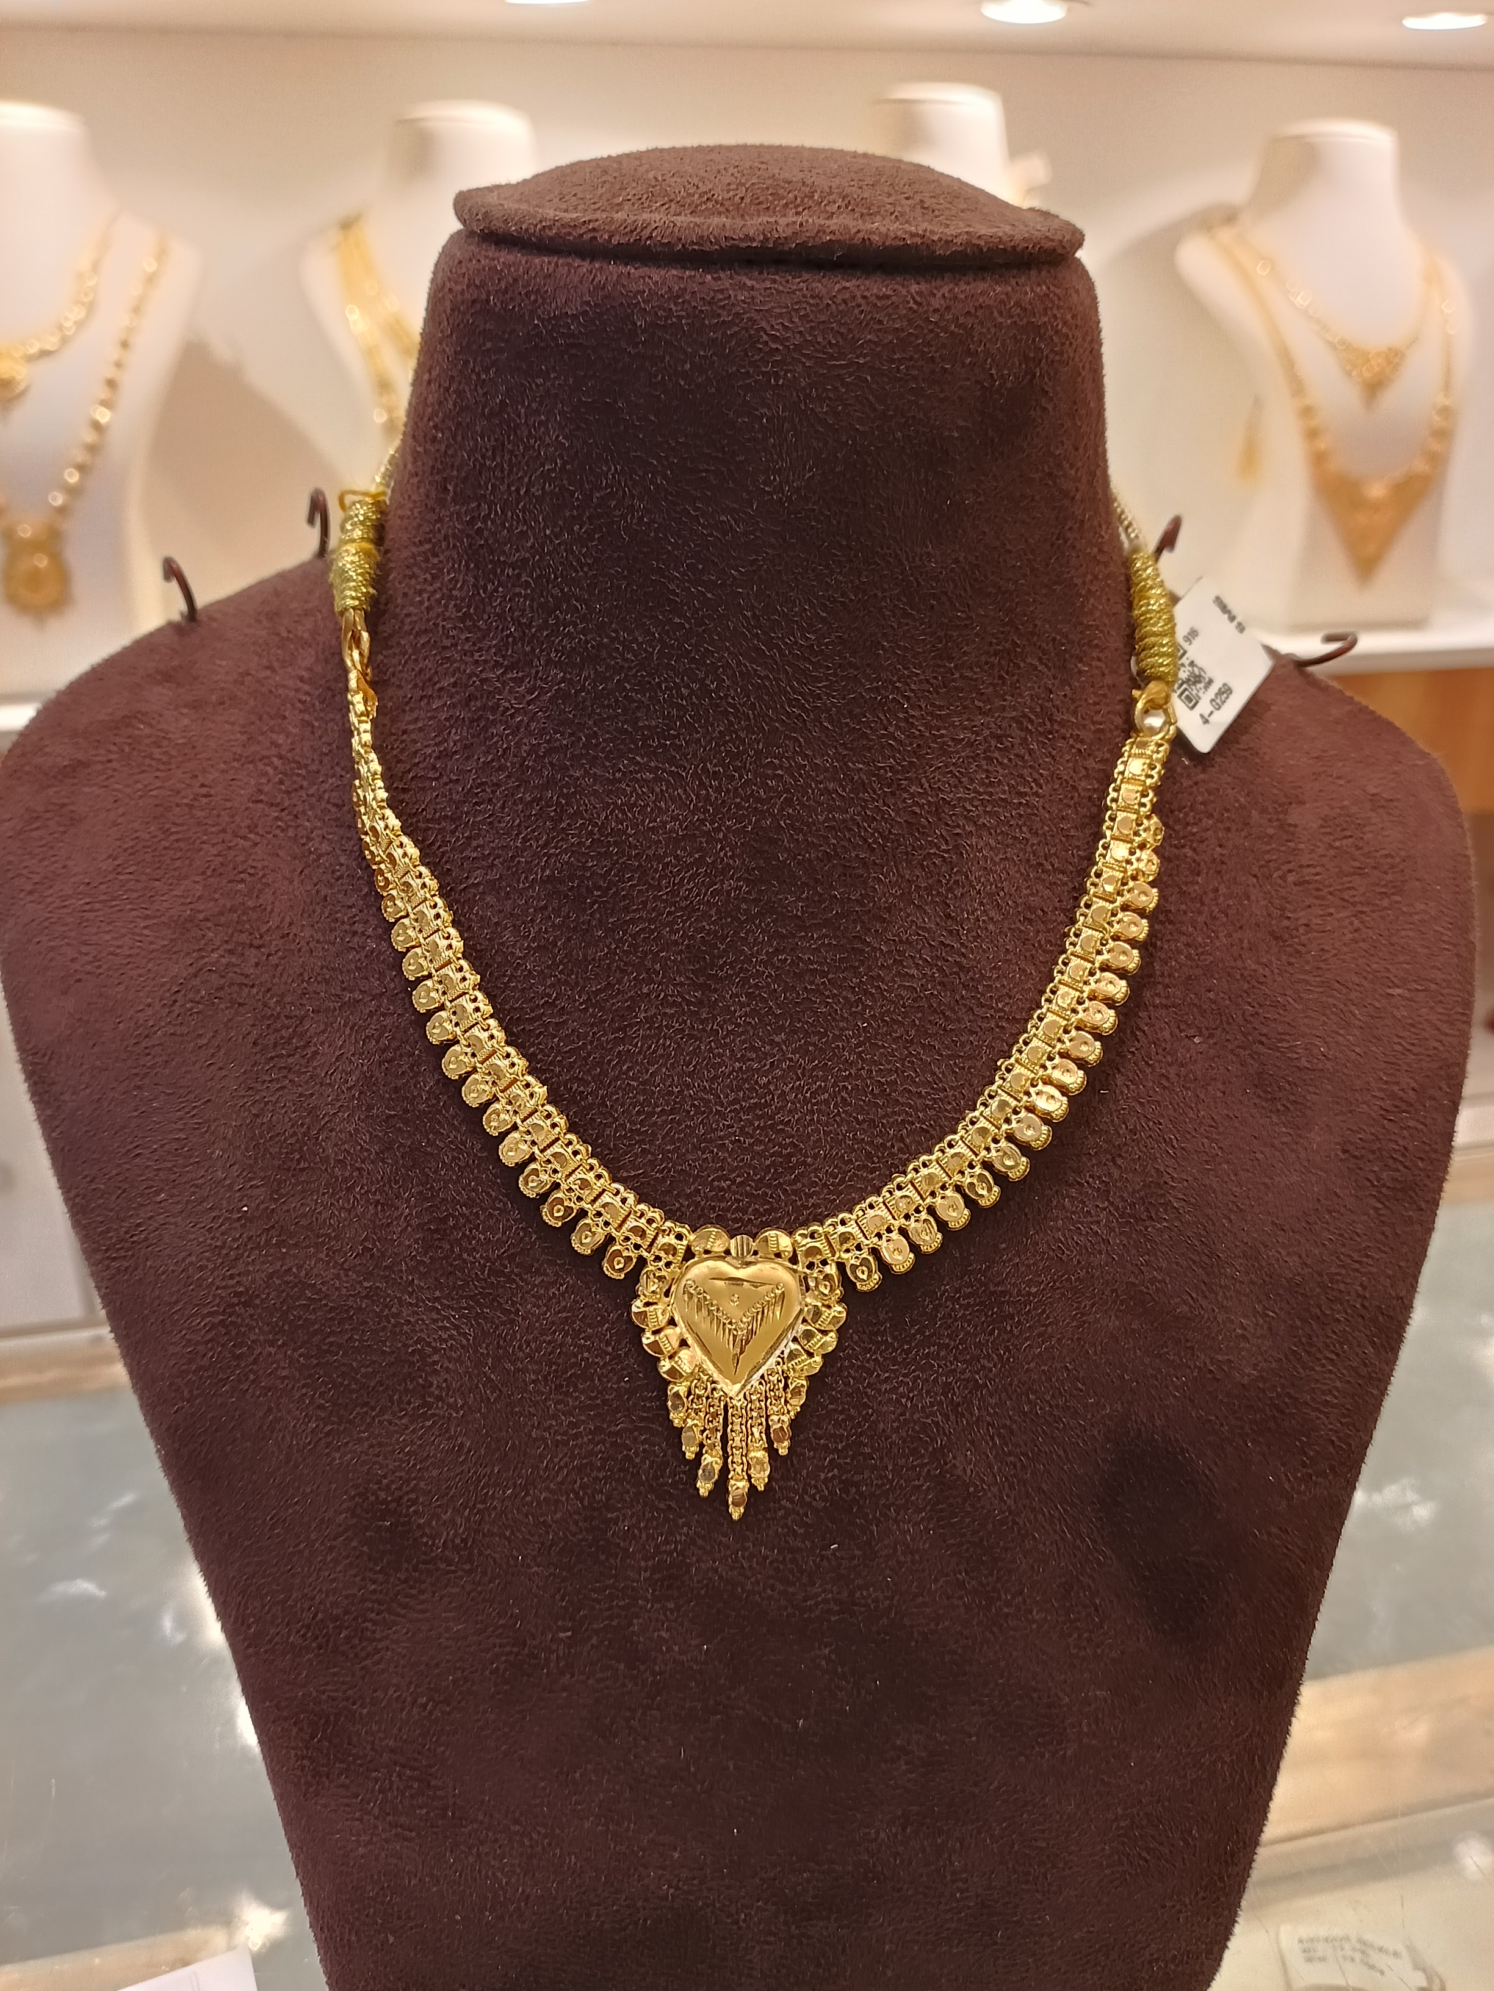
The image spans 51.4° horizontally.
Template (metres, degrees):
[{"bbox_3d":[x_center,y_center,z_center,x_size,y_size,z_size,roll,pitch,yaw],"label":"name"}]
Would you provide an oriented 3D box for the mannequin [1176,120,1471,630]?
[{"bbox_3d":[0.430,-0.457,1.162,0.226,0.350,0.135,-6,24,-12],"label":"mannequin"}]

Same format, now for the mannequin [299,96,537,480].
[{"bbox_3d":[-0.176,-0.405,1.054,0.226,0.348,0.135,-6,24,-12],"label":"mannequin"}]

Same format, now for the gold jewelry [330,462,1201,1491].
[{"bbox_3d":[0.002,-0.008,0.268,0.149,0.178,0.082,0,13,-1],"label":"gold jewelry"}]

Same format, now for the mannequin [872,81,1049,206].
[{"bbox_3d":[0.134,-0.433,1.096,0.226,0.357,0.135,-6,24,-12],"label":"mannequin"}]

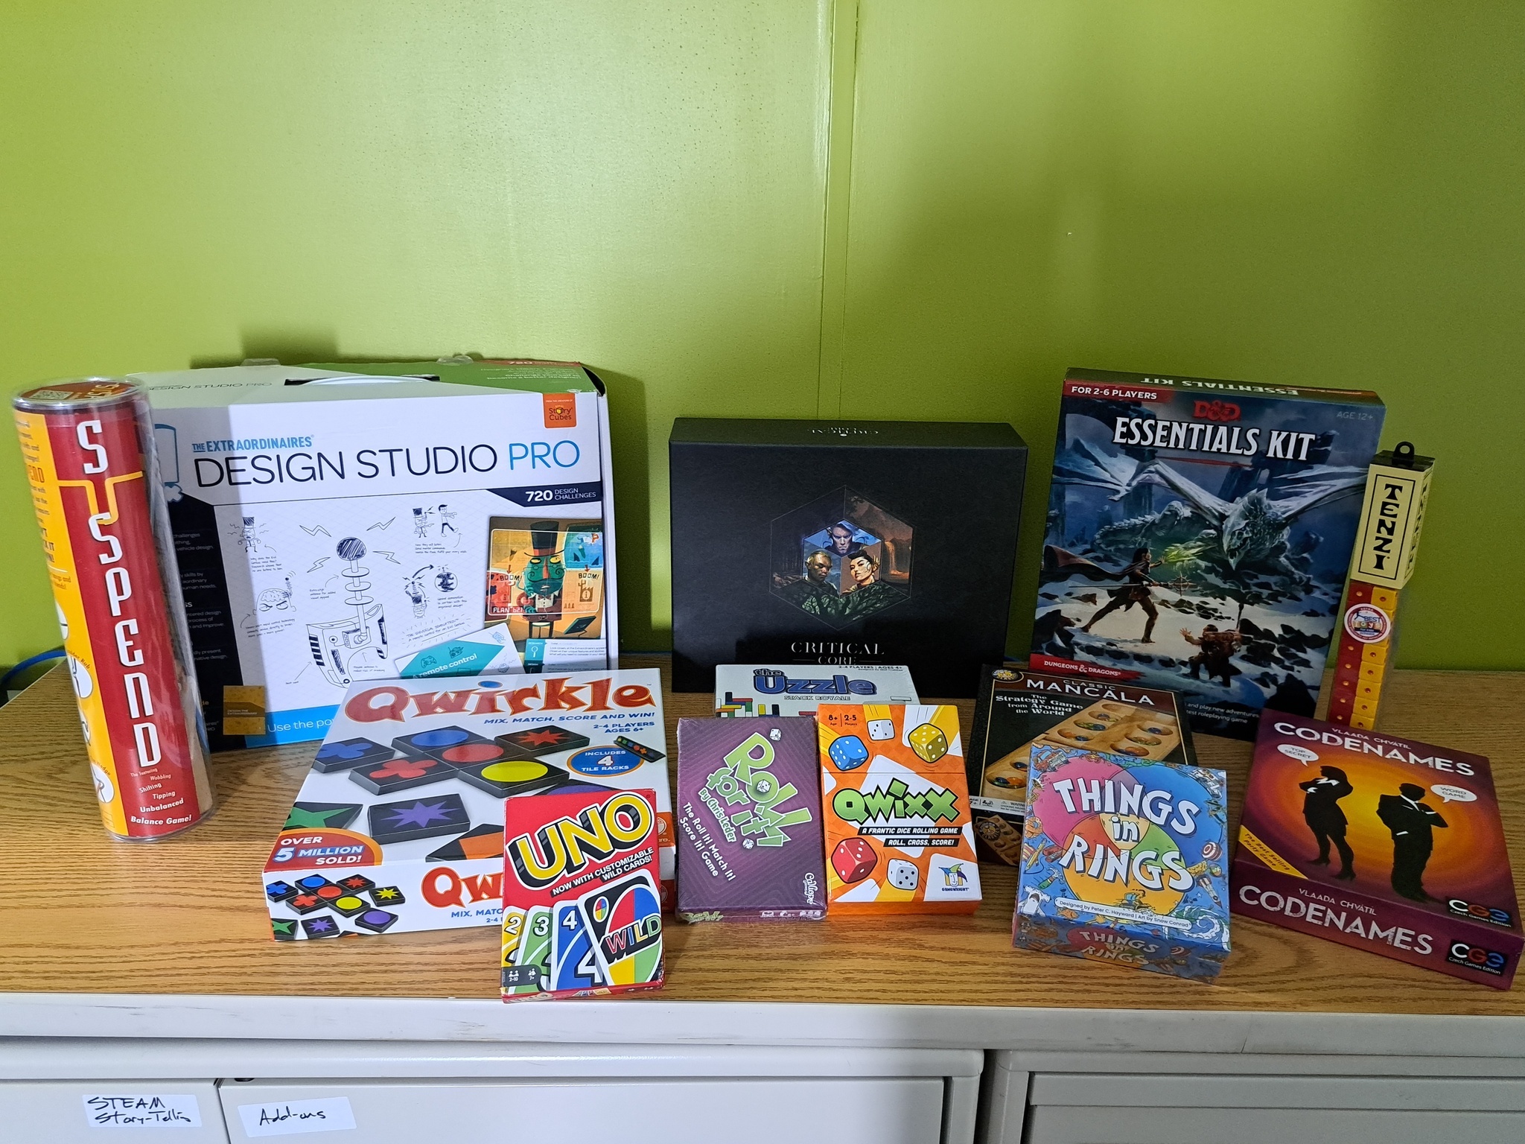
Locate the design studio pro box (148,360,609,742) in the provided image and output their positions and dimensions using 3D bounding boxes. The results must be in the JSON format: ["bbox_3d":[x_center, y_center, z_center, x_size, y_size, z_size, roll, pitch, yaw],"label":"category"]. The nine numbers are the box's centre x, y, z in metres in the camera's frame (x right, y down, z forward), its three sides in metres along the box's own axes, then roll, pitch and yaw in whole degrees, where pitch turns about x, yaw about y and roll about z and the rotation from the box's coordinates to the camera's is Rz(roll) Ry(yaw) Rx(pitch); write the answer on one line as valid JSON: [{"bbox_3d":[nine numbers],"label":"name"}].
[{"bbox_3d":[-0.334,-0.019,0.928,0.389,0.291,0.132,-4,22,-14],"label":"design studio pro box"}]

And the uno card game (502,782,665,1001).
[{"bbox_3d":[-0.111,0.198,0.653,0.093,0.023,0.118,-2,58,-7],"label":"uno card game"}]

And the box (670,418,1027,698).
[{"bbox_3d":[0.073,-0.012,0.995,0.310,0.242,0.088,1,21,0],"label":"box"}]

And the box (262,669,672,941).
[{"bbox_3d":[-0.200,0.160,0.797,0.254,0.053,0.256,-2,22,-7],"label":"box"}]

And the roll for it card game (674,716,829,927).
[{"bbox_3d":[-0.009,0.166,0.719,0.094,0.031,0.130,0,58,-3],"label":"roll for it card game"}]

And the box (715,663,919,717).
[{"bbox_3d":[0.047,0.144,0.854,0.170,0.051,0.203,0,21,-2],"label":"box"}]

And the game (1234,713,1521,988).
[{"bbox_3d":[0.443,0.187,0.775,0.161,0.040,0.241,12,23,26],"label":"game"}]

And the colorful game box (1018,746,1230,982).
[{"bbox_3d":[0.229,0.184,0.680,0.121,0.053,0.119,6,52,14],"label":"colorful game box"}]

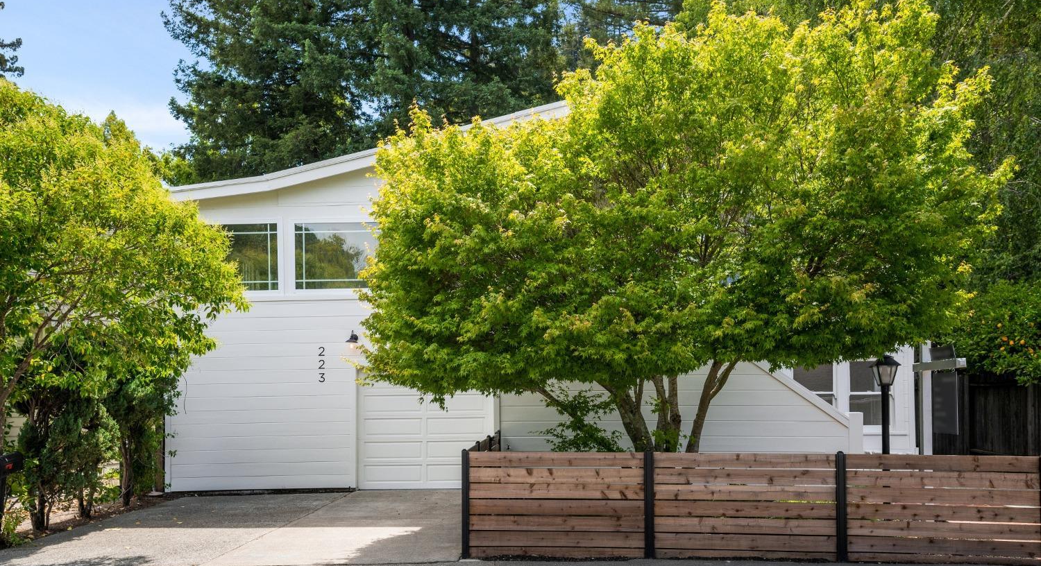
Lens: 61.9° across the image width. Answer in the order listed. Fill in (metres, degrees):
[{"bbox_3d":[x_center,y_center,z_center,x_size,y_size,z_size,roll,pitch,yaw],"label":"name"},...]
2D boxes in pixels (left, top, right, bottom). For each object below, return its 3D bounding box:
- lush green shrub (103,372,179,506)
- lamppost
[{"bbox_3d":[-5.900,2.360,13.500,1.150,2.200,1.100,0,-1,0],"label":"lush green shrub"},{"bbox_3d":[3.850,1.670,9.150,0.250,1.840,0.250,0,-1,0],"label":"lamppost"}]

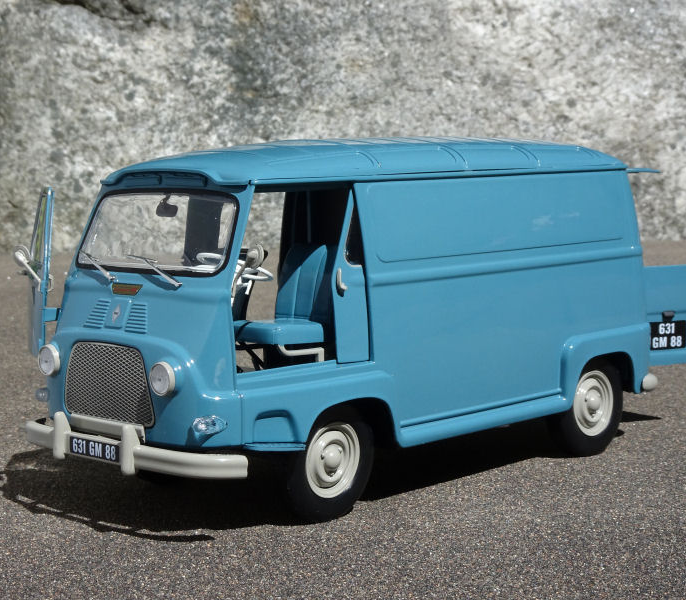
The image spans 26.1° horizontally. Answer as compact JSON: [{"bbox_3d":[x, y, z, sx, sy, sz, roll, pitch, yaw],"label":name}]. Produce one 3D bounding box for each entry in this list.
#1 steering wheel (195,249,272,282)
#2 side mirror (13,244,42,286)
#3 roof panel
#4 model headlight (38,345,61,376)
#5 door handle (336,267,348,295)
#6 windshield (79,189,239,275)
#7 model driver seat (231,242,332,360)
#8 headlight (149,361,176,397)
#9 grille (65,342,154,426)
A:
[{"bbox_3d":[-0.031,-0.010,0.430,0.023,0.003,0.023,13,-8,2],"label":"steering wheel"},{"bbox_3d":[-0.100,-0.011,0.469,0.009,0.014,0.005,-2,6,-11],"label":"side mirror"},{"bbox_3d":[0.009,-0.047,0.498,0.082,0.015,0.179,5,8,45],"label":"roof panel"},{"bbox_3d":[-0.088,0.019,0.445,0.009,0.009,0.004,5,8,45],"label":"model headlight"},{"bbox_3d":[-0.001,-0.006,0.430,0.003,0.007,0.004,5,8,45],"label":"door handle"},{"bbox_3d":[-0.056,-0.020,0.436,0.070,0.026,0.005,5,-12,45],"label":"windshield"},{"bbox_3d":[-0.019,0.002,0.443,0.021,0.036,0.026,5,8,45],"label":"model driver seat"},{"bbox_3d":[-0.049,0.022,0.406,0.009,0.009,0.004,5,8,45],"label":"headlight"},{"bbox_3d":[-0.068,0.024,0.427,0.044,0.023,0.004,5,8,45],"label":"grille"}]

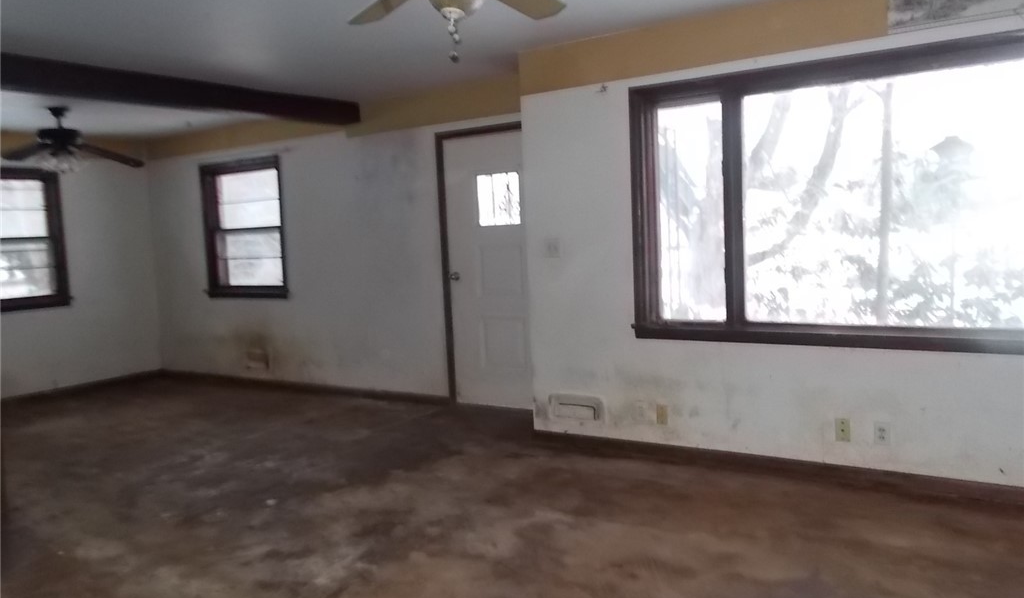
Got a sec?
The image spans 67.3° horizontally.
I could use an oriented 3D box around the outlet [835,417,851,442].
[{"bbox_3d":[1.661,0.659,3.858,0.072,0.118,0.012,1,7,33],"label":"outlet"}]

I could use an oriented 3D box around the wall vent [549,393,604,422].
[{"bbox_3d":[0.382,0.663,4.665,0.373,0.144,0.040,1,7,33],"label":"wall vent"}]

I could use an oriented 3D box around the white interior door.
[{"bbox_3d":[-0.075,-0.192,5.588,0.905,1.999,0.050,1,7,33],"label":"white interior door"}]

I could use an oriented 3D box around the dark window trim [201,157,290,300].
[{"bbox_3d":[-2.464,-0.633,7.058,1.050,1.251,0.090,1,7,33],"label":"dark window trim"}]

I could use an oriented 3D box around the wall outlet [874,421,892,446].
[{"bbox_3d":[1.814,0.657,3.760,0.074,0.116,0.012,1,7,33],"label":"wall outlet"}]

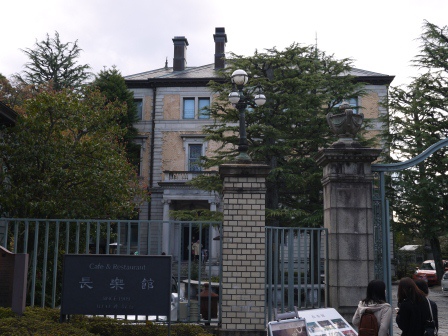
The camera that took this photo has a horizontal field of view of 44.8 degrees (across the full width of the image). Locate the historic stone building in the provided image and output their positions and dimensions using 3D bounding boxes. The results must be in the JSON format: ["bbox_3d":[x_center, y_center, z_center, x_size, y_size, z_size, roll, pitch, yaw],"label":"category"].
[{"bbox_3d":[3.096,-1.408,46.116,20.500,20.100,18.000,0,-8,3],"label":"historic stone building"}]

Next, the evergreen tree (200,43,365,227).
[{"bbox_3d":[2.609,-0.151,24.246,7.500,11.300,7.300,1,-8,0],"label":"evergreen tree"}]

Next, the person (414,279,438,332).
[{"bbox_3d":[2.685,2.318,7.308,0.480,1.600,0.320,2,-8,-8],"label":"person"}]

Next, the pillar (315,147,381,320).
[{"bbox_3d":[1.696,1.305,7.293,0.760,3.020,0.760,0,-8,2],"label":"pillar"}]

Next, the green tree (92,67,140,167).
[{"bbox_3d":[-7.031,0.227,35.280,3.600,13.500,3.600,1,-8,0],"label":"green tree"}]

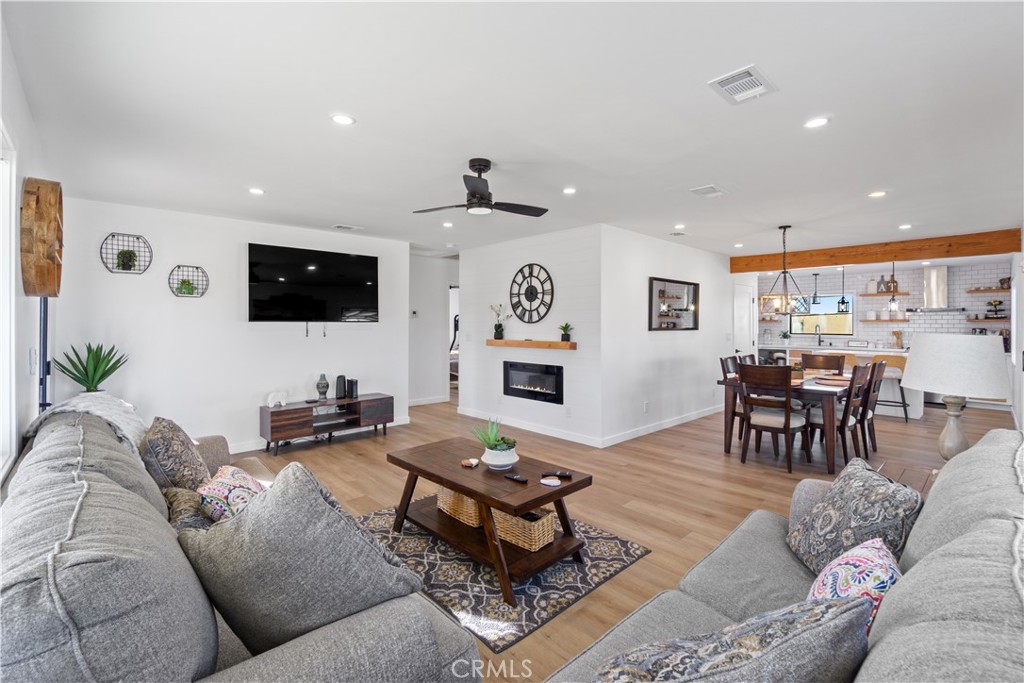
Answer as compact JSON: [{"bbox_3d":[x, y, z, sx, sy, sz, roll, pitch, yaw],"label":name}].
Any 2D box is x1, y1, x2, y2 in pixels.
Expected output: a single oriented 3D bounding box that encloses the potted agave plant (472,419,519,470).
[{"bbox_3d":[-0.094,0.624,2.596,0.268,0.288,0.242,0,2,0],"label":"potted agave plant"}]

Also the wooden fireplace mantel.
[{"bbox_3d":[0.207,0.038,5.409,0.141,0.091,1.454,-2,3,-44],"label":"wooden fireplace mantel"}]

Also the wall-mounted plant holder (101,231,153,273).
[{"bbox_3d":[-3.467,-0.780,3.845,0.350,0.350,0.100,-2,3,-42],"label":"wall-mounted plant holder"}]

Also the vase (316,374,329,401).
[{"bbox_3d":[-2.211,0.525,4.979,0.126,0.323,0.126,-2,3,-43],"label":"vase"}]

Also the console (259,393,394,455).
[{"bbox_3d":[-2.075,0.931,4.951,1.360,0.470,0.350,-2,3,-42],"label":"console"}]

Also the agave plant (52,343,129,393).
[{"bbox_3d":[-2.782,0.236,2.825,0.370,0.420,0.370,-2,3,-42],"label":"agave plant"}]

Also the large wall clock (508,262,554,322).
[{"bbox_3d":[0.233,-0.607,5.371,0.035,0.755,0.750,-2,3,-40],"label":"large wall clock"}]

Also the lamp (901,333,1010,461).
[{"bbox_3d":[2.318,0.311,2.235,0.400,0.696,0.400,-2,3,-42],"label":"lamp"}]

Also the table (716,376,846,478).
[{"bbox_3d":[3.242,0.805,4.782,1.650,0.766,1.020,-2,3,-38],"label":"table"}]

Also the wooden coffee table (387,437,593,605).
[{"bbox_3d":[-0.185,1.009,2.629,1.182,0.505,0.616,2,3,44],"label":"wooden coffee table"}]

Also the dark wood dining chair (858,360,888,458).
[{"bbox_3d":[3.665,0.699,4.679,0.470,0.985,0.570,-2,3,-38],"label":"dark wood dining chair"}]

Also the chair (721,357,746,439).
[{"bbox_3d":[2.692,0.685,4.707,0.576,0.980,0.465,2,3,45],"label":"chair"}]

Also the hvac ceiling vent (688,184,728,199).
[{"bbox_3d":[1.581,-1.201,3.429,0.310,0.030,0.200,-2,3,-42],"label":"hvac ceiling vent"}]

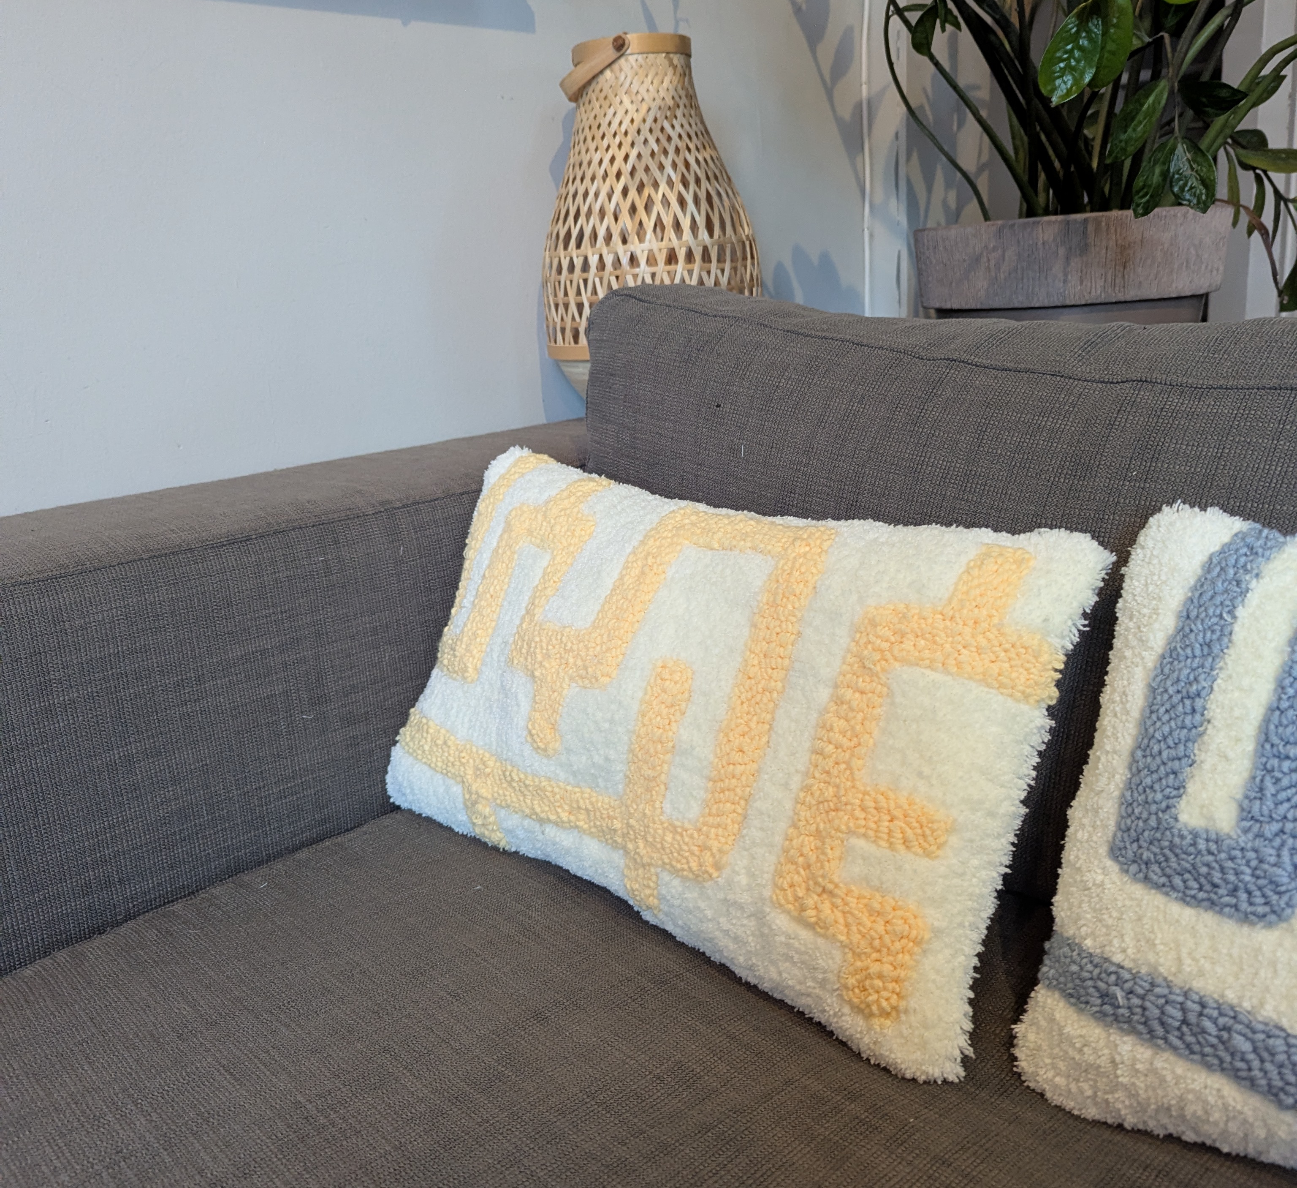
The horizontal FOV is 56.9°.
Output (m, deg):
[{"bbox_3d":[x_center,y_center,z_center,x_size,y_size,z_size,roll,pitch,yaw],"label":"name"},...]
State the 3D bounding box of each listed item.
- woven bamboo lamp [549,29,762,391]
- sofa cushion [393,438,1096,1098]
[{"bbox_3d":[-0.001,-0.404,1.231,0.238,0.308,0.238,-4,15,1],"label":"woven bamboo lamp"},{"bbox_3d":[0.019,0.067,0.790,0.500,0.295,0.130,13,-5,42],"label":"sofa cushion"}]

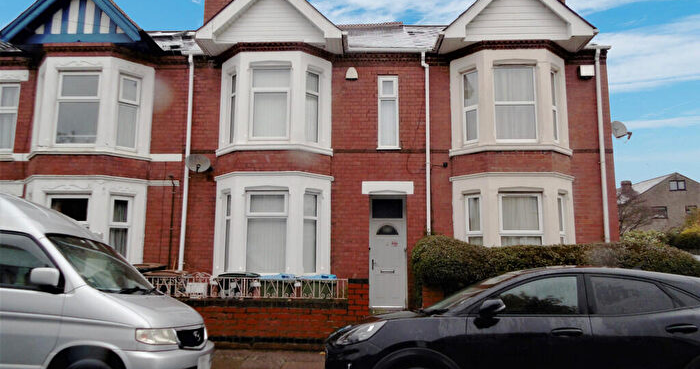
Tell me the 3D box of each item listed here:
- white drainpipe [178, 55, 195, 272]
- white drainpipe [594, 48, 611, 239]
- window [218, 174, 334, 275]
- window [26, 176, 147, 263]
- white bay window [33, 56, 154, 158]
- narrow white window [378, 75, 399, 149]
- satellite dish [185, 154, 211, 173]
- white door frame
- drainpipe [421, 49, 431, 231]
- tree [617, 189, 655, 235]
[{"bbox_3d":[-3.573,-0.132,9.663,0.110,5.695,0.110,0,-7,3],"label":"white drainpipe"},{"bbox_3d":[5.317,-0.114,9.279,0.100,5.768,0.110,0,-7,3],"label":"white drainpipe"},{"bbox_3d":[-1.799,0.929,10.002,2.790,2.310,0.660,0,-8,2],"label":"window"},{"bbox_3d":[-5.862,0.916,9.322,2.776,2.120,0.830,0,-7,3],"label":"window"},{"bbox_3d":[-6.275,-1.777,10.556,3.030,2.340,0.660,0,-8,2],"label":"white bay window"},{"bbox_3d":[0.926,-1.751,10.639,0.470,1.830,0.100,0,-8,2],"label":"narrow white window"},{"bbox_3d":[-3.522,-0.494,10.266,0.550,0.430,0.400,3,-8,-25],"label":"satellite dish"},{"bbox_3d":[0.873,1.521,10.251,0.840,2.600,0.140,0,-8,2],"label":"white door frame"},{"bbox_3d":[1.630,-0.116,9.443,0.167,5.727,0.120,0,-7,3],"label":"drainpipe"},{"bbox_3d":[13.192,2.396,21.323,3.200,4.149,3.000,0,-7,3],"label":"tree"}]

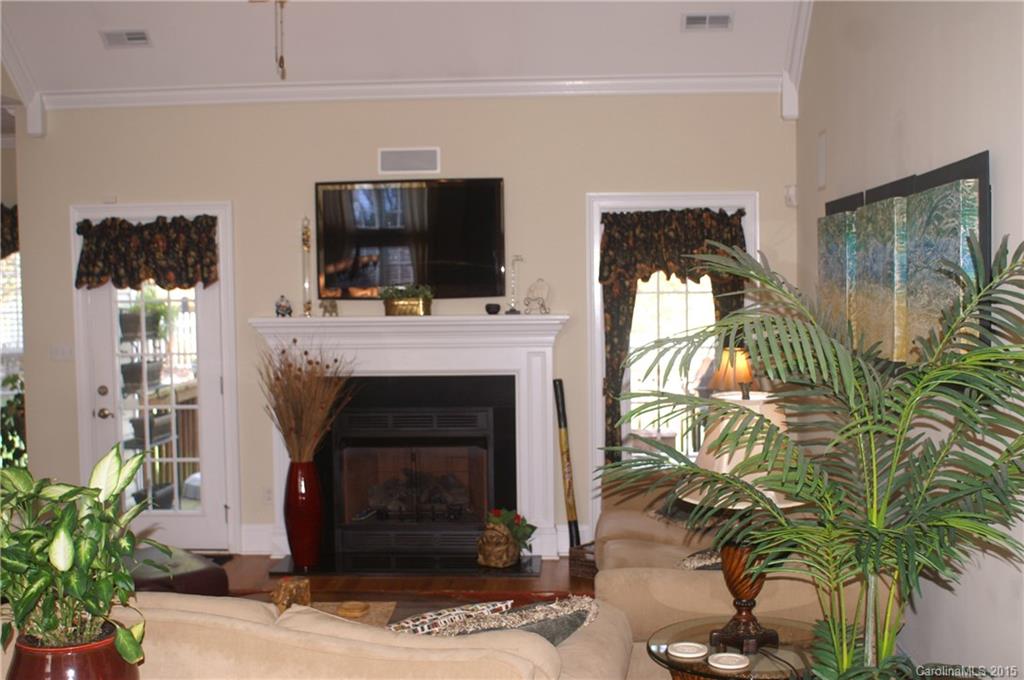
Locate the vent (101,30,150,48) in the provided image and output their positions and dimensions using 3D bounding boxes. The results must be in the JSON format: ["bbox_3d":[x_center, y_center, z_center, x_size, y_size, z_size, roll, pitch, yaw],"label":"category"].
[{"bbox_3d":[-2.204,-1.718,6.335,0.290,0.020,0.135,-1,-38,3],"label":"vent"}]

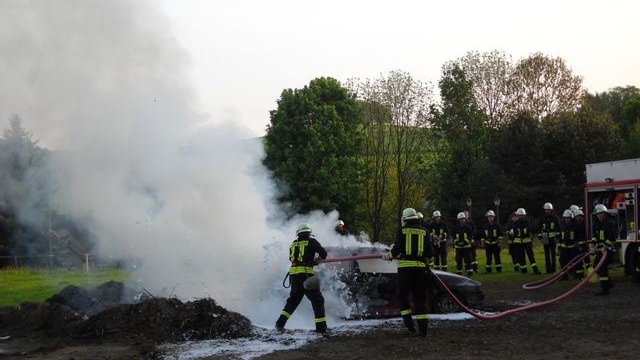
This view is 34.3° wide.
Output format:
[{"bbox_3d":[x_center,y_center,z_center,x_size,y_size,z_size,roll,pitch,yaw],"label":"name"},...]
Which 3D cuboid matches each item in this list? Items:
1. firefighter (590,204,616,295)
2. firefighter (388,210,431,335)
[{"bbox_3d":[5.750,1.410,21.000,0.570,1.830,0.550,2,-2,-42],"label":"firefighter"},{"bbox_3d":[1.290,1.360,15.200,0.660,1.870,0.560,1,-2,-25],"label":"firefighter"}]

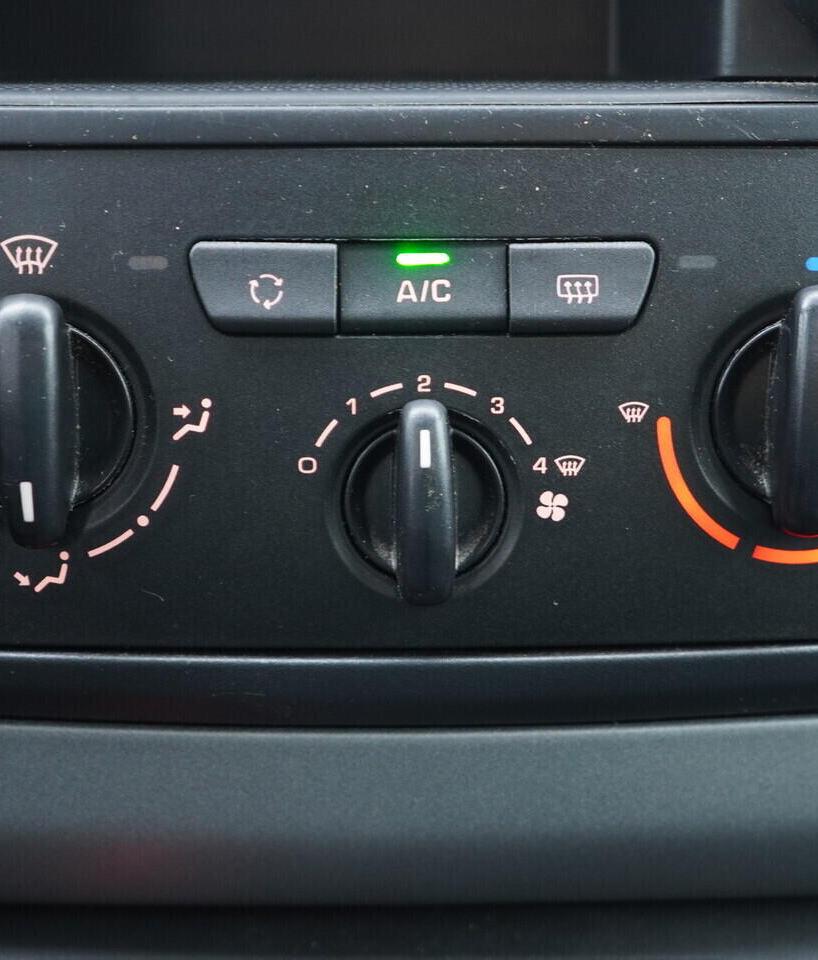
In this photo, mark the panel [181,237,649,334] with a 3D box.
[{"bbox_3d":[0.003,-0.033,0.245,0.079,0.016,0.008,0,10,0],"label":"panel"}]

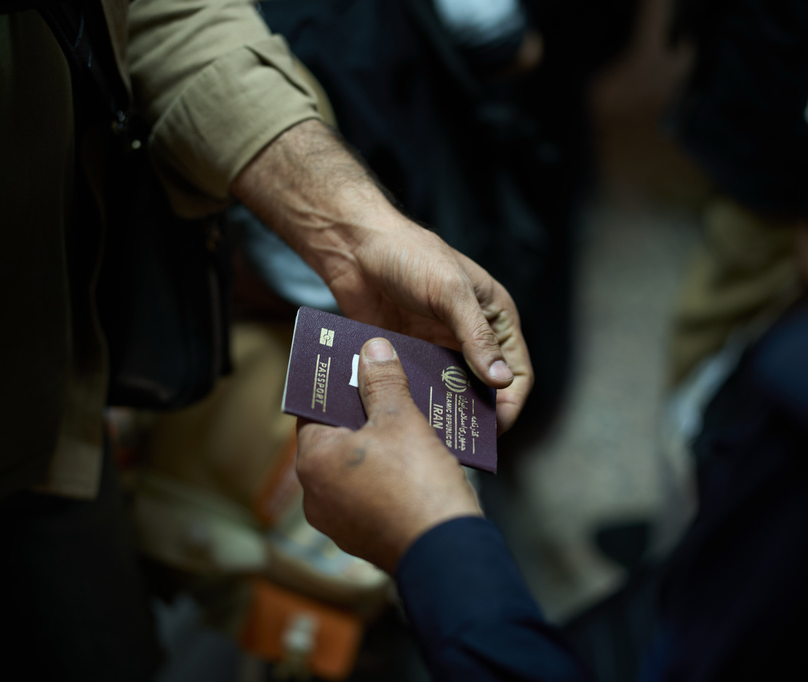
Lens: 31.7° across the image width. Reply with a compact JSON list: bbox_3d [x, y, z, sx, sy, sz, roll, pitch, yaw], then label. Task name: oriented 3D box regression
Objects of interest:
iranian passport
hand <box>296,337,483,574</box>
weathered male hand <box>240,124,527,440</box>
[{"bbox_3d":[-0.005,0.029,0.815,0.125,0.005,0.088,17,42,-11],"label":"iranian passport"},{"bbox_3d":[0.004,0.068,0.816,0.118,0.125,0.098,27,42,22],"label":"hand"},{"bbox_3d":[-0.008,-0.045,0.892,0.087,0.097,0.235,-40,74,-22],"label":"weathered male hand"}]

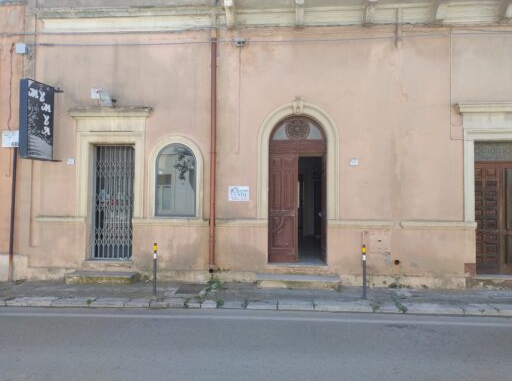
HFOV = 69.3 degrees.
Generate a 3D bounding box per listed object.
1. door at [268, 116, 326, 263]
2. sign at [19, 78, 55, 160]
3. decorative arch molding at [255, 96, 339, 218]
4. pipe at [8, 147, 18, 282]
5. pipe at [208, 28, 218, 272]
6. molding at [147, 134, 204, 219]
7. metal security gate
[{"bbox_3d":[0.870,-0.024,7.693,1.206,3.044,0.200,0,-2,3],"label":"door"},{"bbox_3d":[-4.150,-1.322,7.036,0.119,1.443,0.764,0,-2,3],"label":"sign"},{"bbox_3d":[0.848,-0.627,7.444,1.618,2.462,0.160,0,-2,3],"label":"decorative arch molding"},{"bbox_3d":[-5.051,0.491,7.706,0.085,2.828,0.085,1,-2,3],"label":"pipe"},{"bbox_3d":[-0.850,-0.817,7.486,0.105,4.959,0.105,0,-2,3],"label":"pipe"},{"bbox_3d":[-1.626,-0.282,7.604,1.149,1.727,0.170,0,-2,3],"label":"molding"},{"bbox_3d":[-3.047,0.250,7.916,0.867,2.434,0.080,0,-2,3],"label":"metal security gate"}]

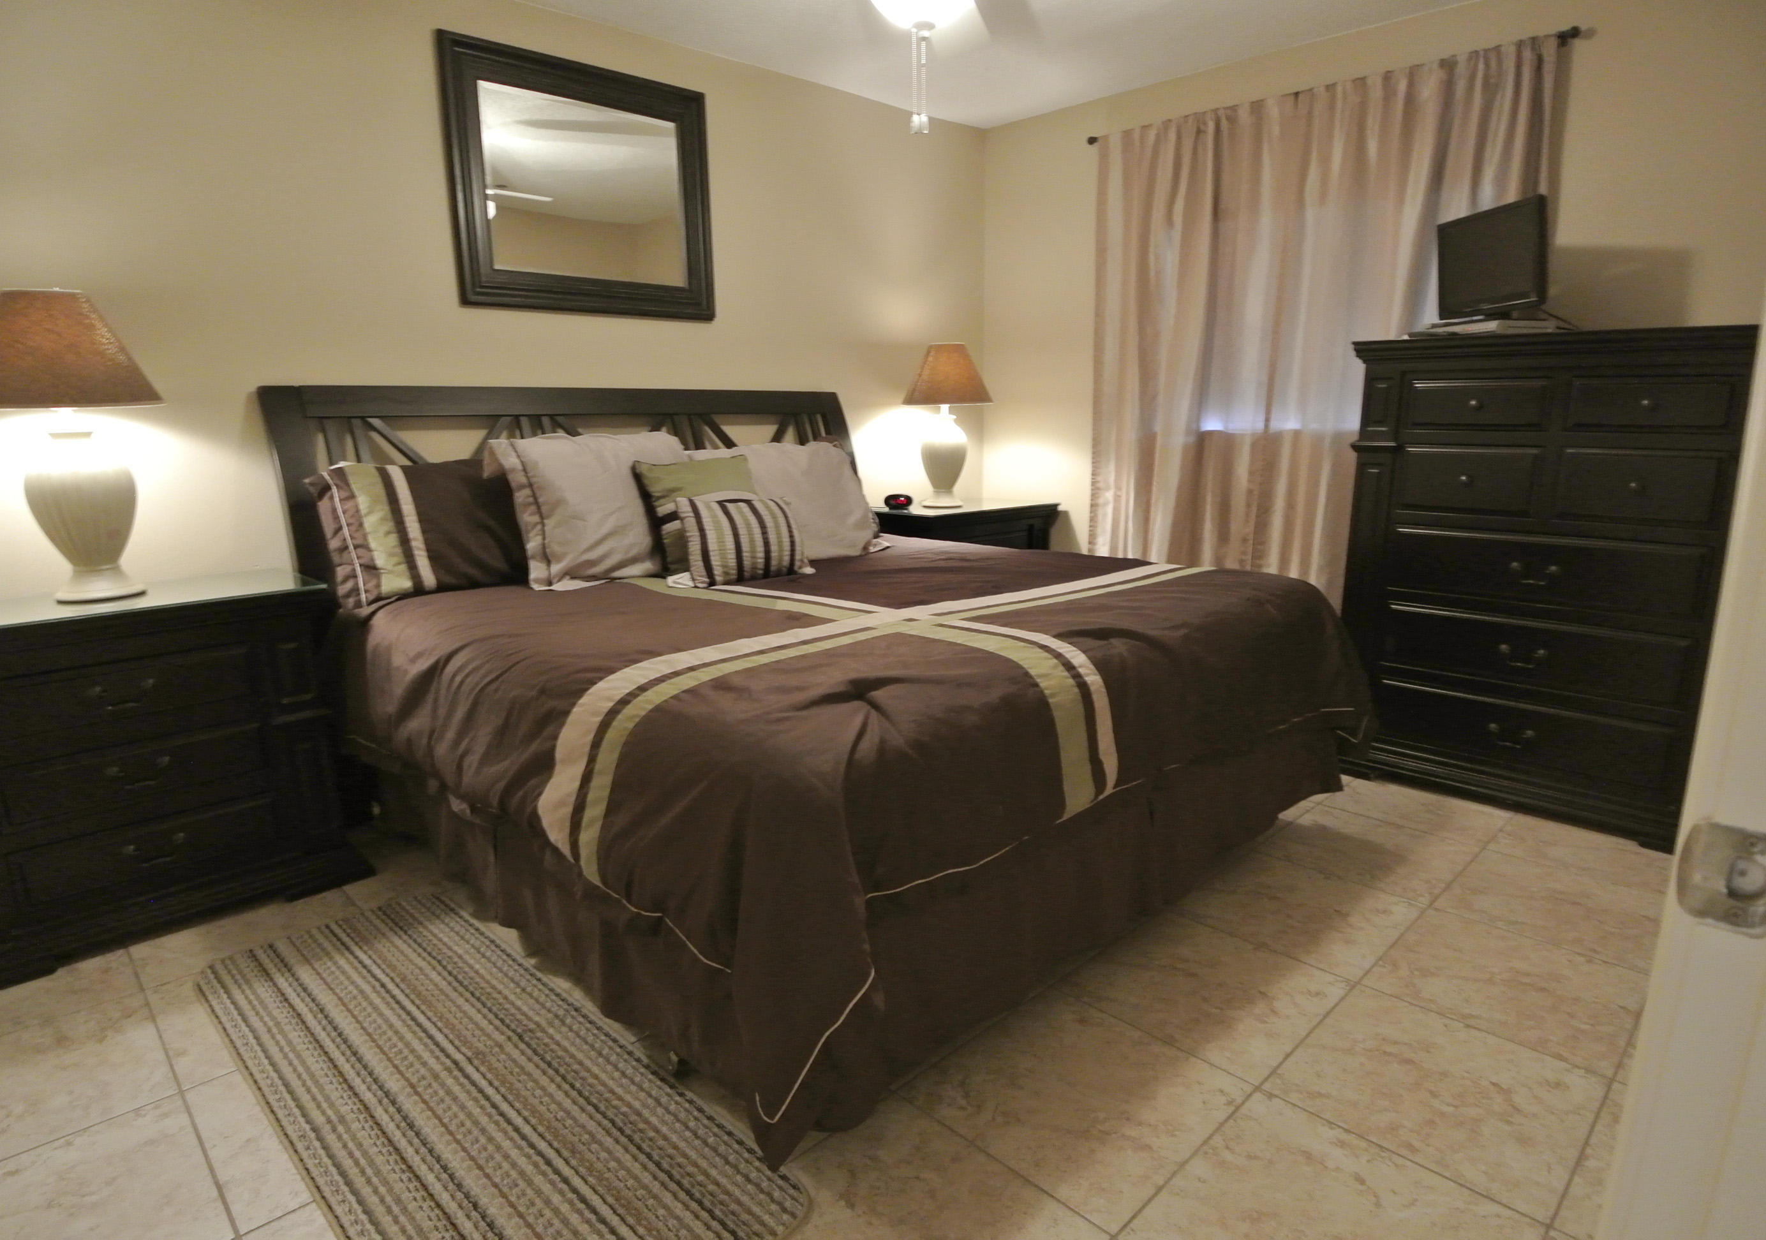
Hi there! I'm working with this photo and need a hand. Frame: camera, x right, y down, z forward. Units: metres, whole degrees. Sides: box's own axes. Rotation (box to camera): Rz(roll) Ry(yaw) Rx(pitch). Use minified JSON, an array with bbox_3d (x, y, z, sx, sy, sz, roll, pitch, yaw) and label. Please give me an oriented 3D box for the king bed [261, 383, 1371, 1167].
[{"bbox_3d":[-0.181,-0.061,2.669,2.116,1.190,2.115,-13,18,-42],"label":"king bed"}]

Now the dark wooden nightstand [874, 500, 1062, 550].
[{"bbox_3d":[0.311,-0.100,3.811,0.675,0.736,0.440,-13,18,-42],"label":"dark wooden nightstand"}]

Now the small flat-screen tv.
[{"bbox_3d":[1.722,-1.022,2.620,0.100,0.305,0.430,0,13,2],"label":"small flat-screen tv"}]

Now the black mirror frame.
[{"bbox_3d":[-0.972,-1.421,3.084,0.917,0.763,0.050,-13,18,-42],"label":"black mirror frame"}]

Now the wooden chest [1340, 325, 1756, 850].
[{"bbox_3d":[1.894,-0.131,2.678,1.046,1.309,0.480,11,17,39],"label":"wooden chest"}]

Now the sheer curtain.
[{"bbox_3d":[1.432,-0.825,3.499,0.120,2.084,1.582,-13,18,-42],"label":"sheer curtain"}]

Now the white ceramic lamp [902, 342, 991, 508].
[{"bbox_3d":[0.244,-0.779,3.718,0.366,0.630,0.366,0,13,0],"label":"white ceramic lamp"}]

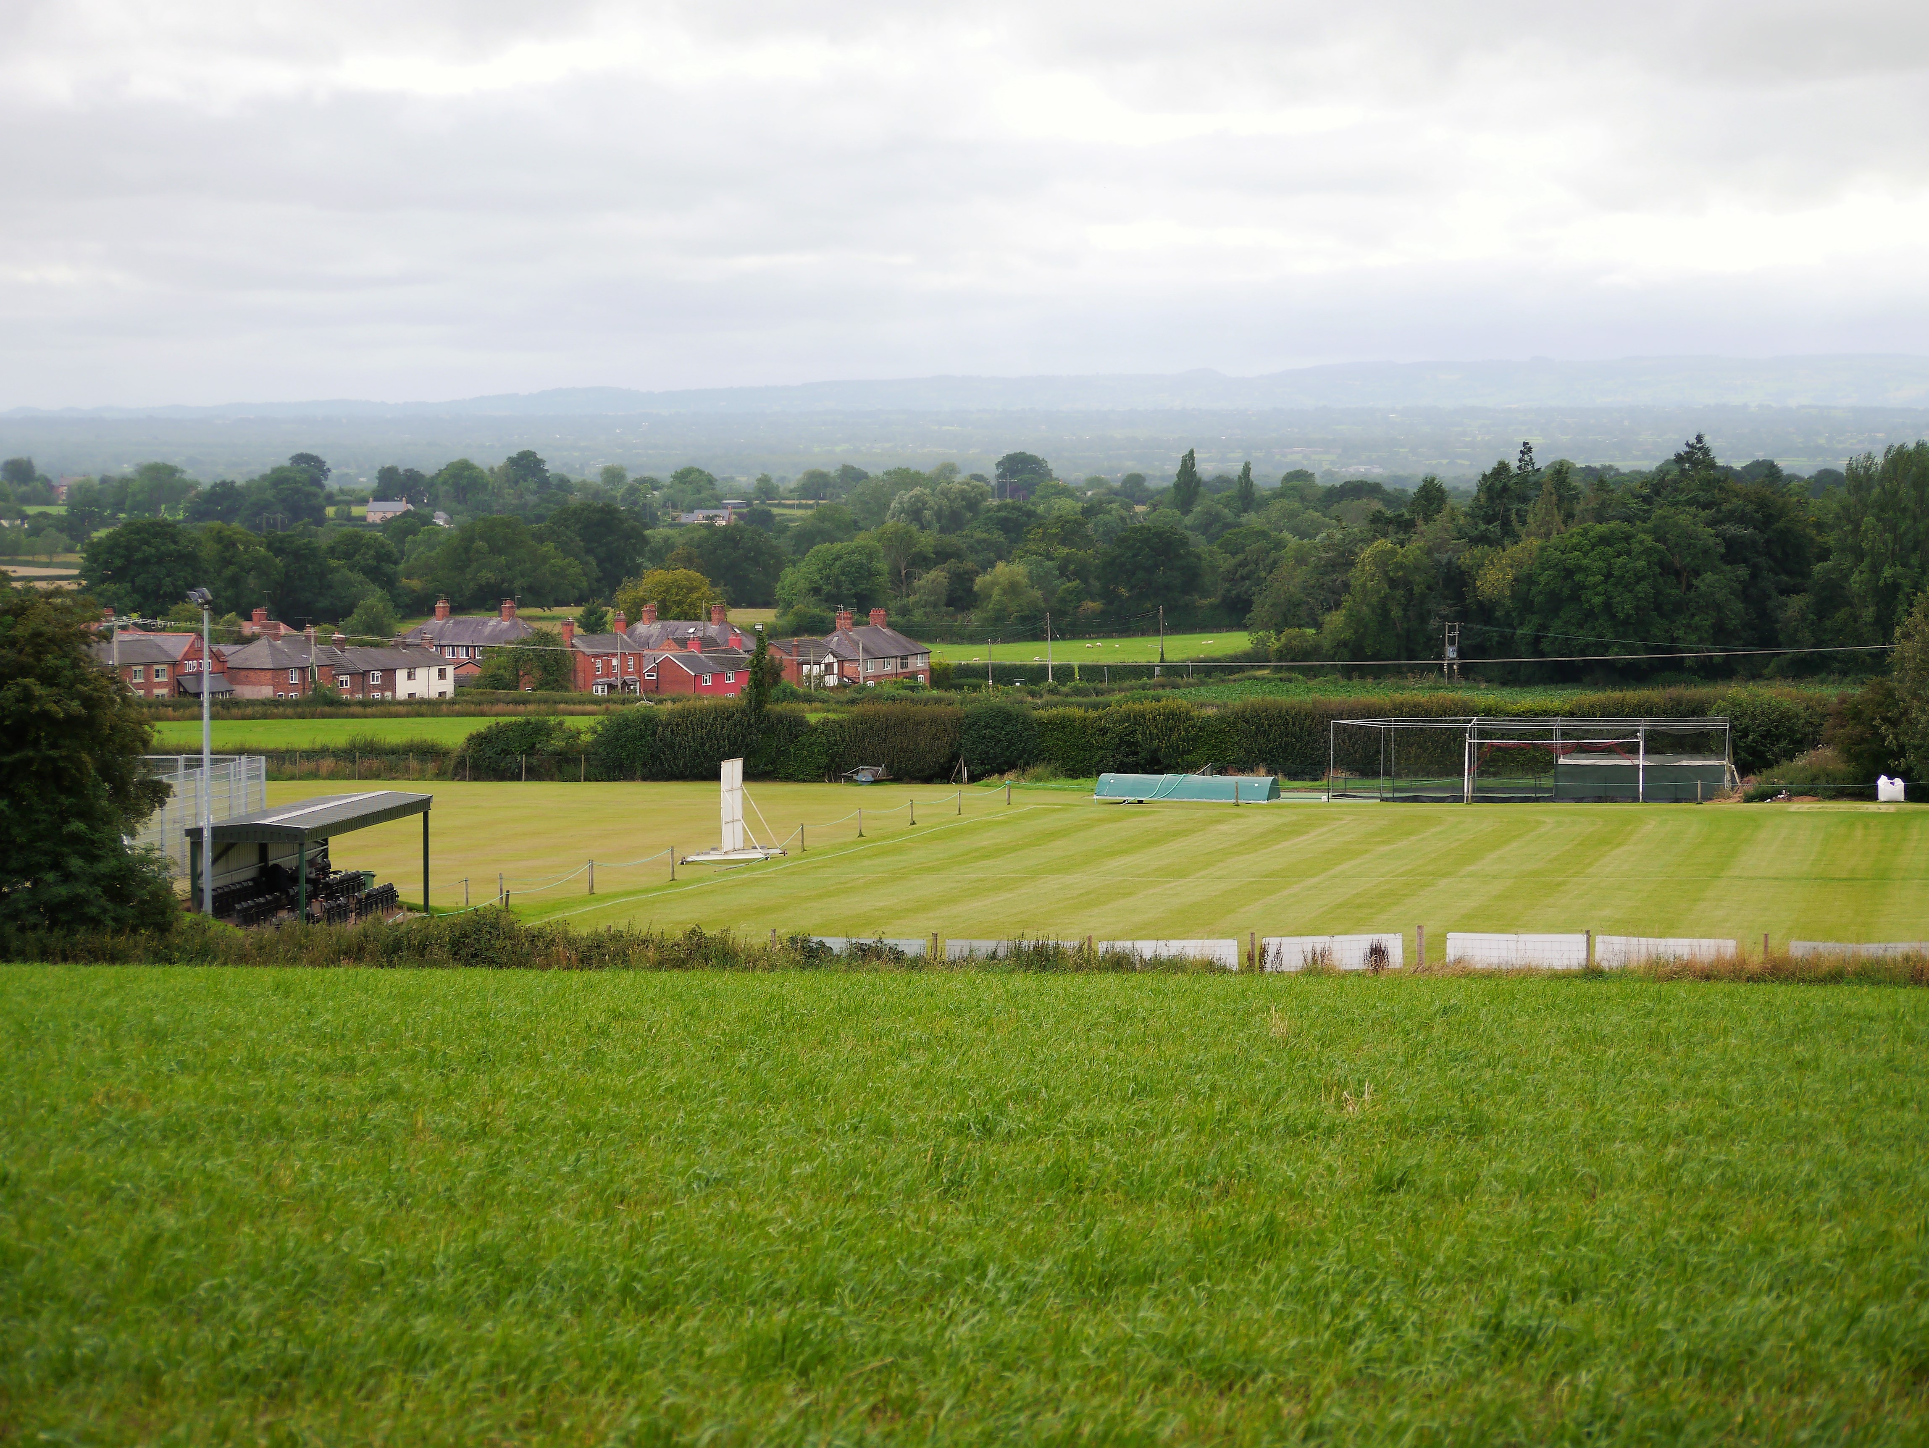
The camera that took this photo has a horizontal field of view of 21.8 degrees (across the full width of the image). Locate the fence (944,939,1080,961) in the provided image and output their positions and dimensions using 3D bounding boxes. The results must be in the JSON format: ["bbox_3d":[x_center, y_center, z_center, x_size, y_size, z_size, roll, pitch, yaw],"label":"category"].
[{"bbox_3d":[0.889,4.050,87.000,2.440,0.610,0.050,0,4,0],"label":"fence"}]

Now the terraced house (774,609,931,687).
[{"bbox_3d":[-11.754,-7.918,555.000,8.300,9.600,17.500,3,5,37],"label":"terraced house"}]

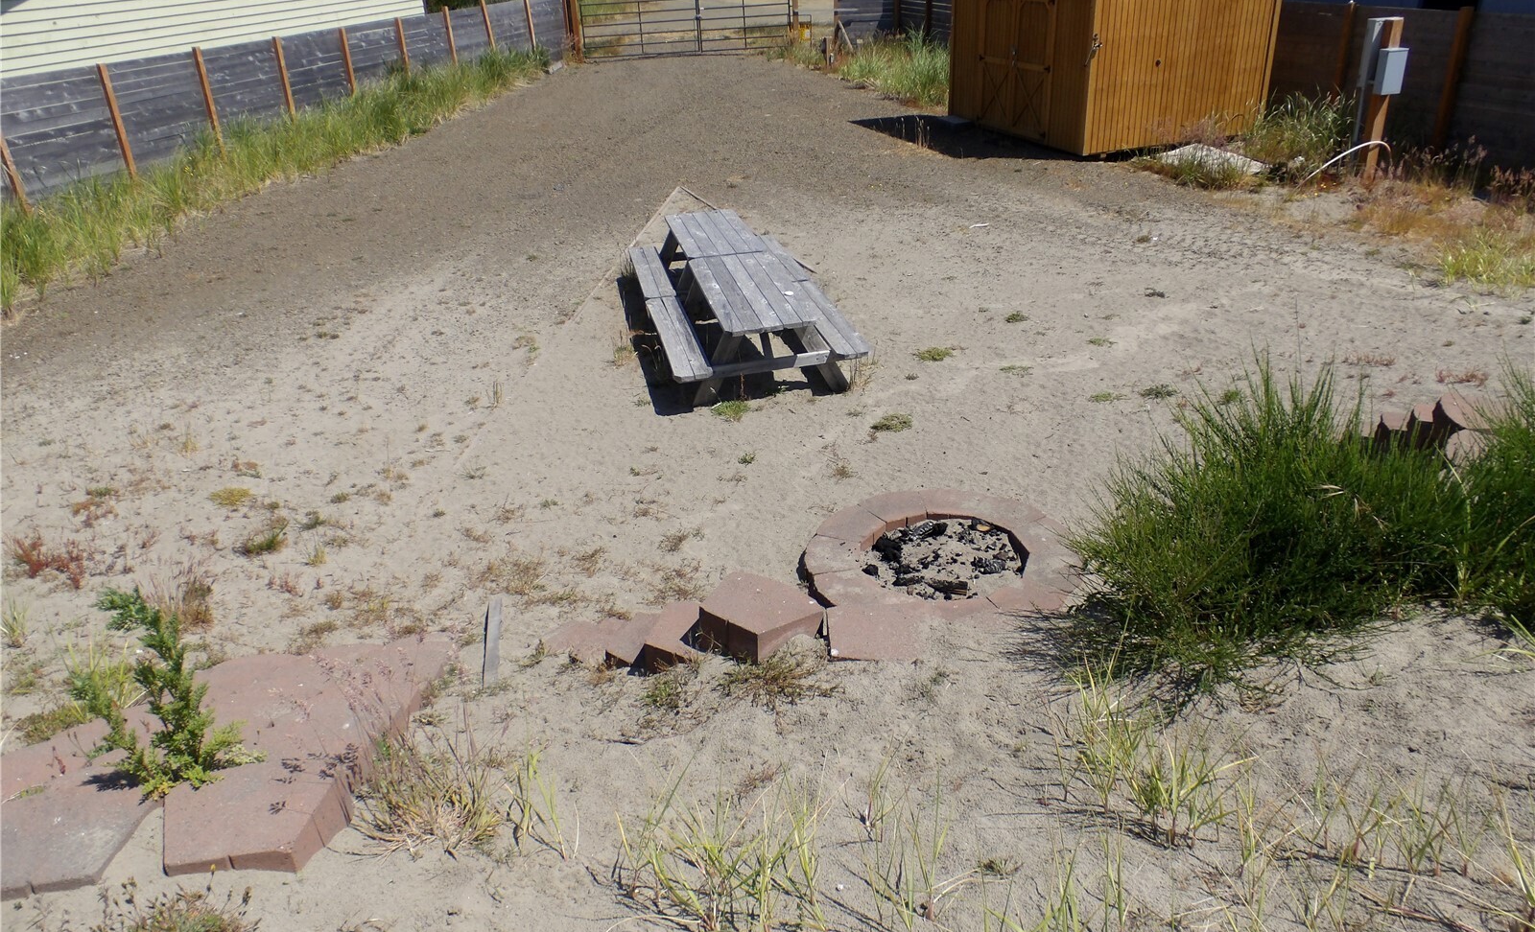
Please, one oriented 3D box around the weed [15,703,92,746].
[{"bbox_3d":[-2.295,0.825,3.415,0.210,0.080,0.140,-24,34,-35],"label":"weed"}]

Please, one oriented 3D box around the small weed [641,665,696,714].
[{"bbox_3d":[-0.441,0.991,4.743,0.246,0.151,0.209,-7,27,-7],"label":"small weed"}]

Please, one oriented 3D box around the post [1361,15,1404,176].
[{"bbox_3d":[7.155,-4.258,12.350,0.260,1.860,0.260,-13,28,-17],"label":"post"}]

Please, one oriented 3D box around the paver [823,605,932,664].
[{"bbox_3d":[0.544,0.868,5.212,0.440,0.120,0.400,-1,27,6],"label":"paver"}]

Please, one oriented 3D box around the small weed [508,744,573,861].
[{"bbox_3d":[-0.603,0.896,2.833,0.165,0.319,0.134,-11,28,-15],"label":"small weed"}]

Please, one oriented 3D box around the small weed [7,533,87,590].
[{"bbox_3d":[-3.690,0.485,5.450,0.330,0.160,0.300,-23,33,-33],"label":"small weed"}]

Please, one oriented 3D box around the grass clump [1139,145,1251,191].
[{"bbox_3d":[5.163,-3.620,12.899,1.236,0.407,0.741,7,29,20],"label":"grass clump"}]

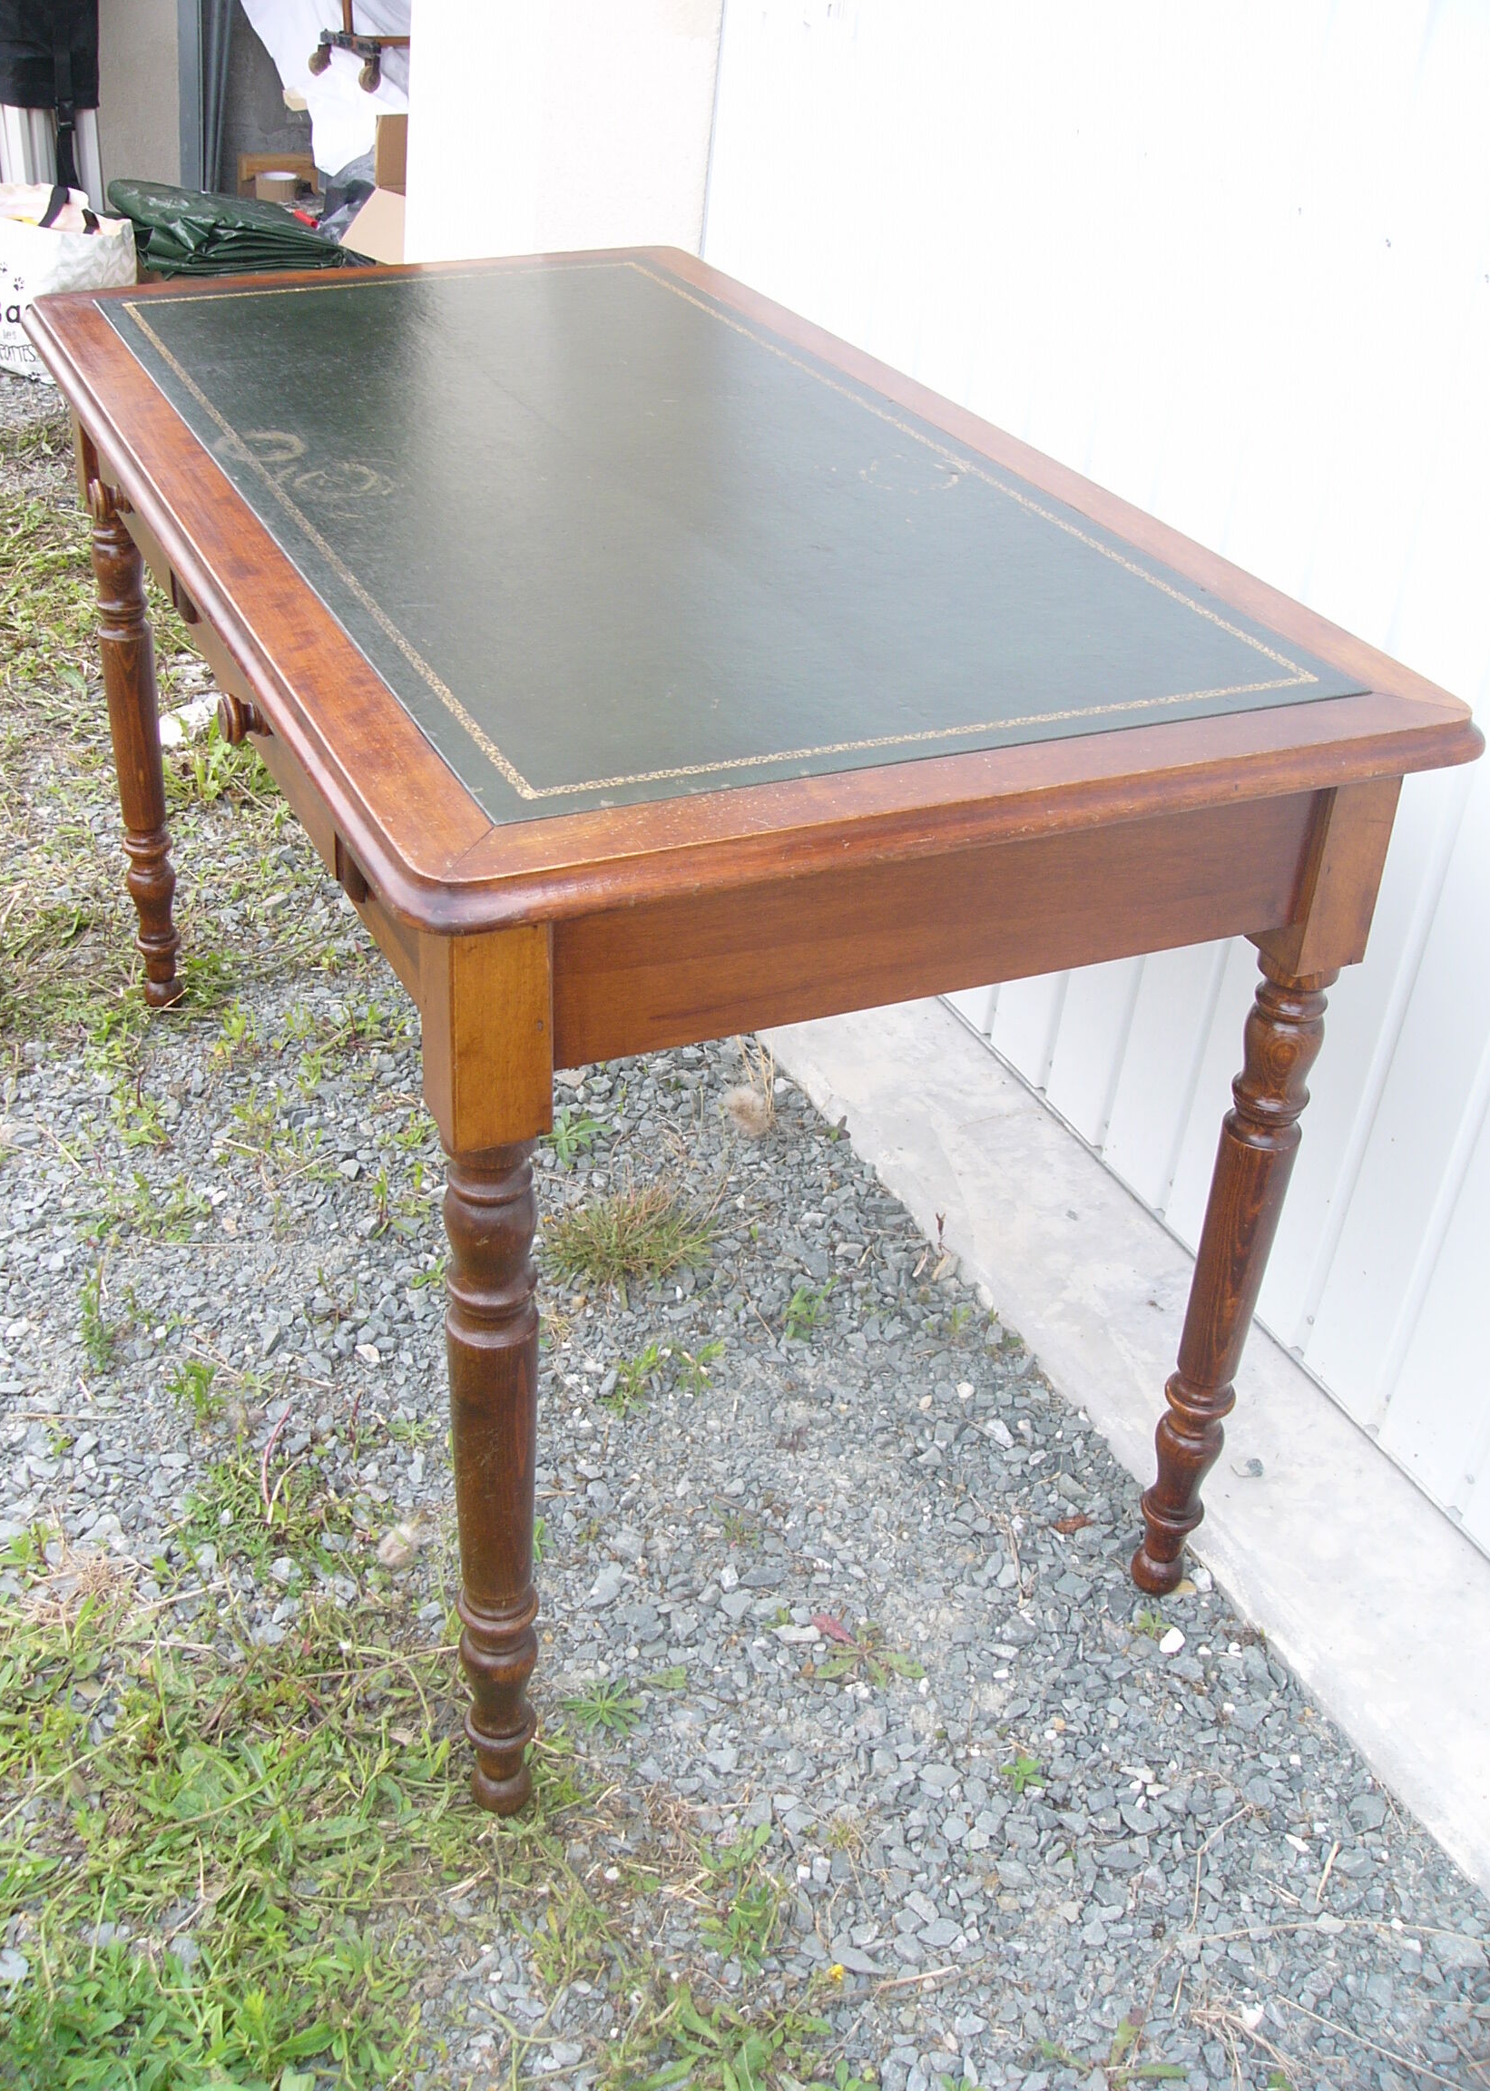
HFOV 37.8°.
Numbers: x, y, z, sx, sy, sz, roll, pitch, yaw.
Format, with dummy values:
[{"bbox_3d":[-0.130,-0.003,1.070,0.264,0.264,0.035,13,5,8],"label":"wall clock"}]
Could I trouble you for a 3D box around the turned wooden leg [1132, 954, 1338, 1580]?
[{"bbox_3d":[0.345,0.181,1.569,0.057,0.577,0.057,-10,34,-22],"label":"turned wooden leg"}]

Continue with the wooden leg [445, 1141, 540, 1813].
[{"bbox_3d":[-0.156,0.284,1.364,0.057,0.577,0.057,-11,34,-22],"label":"wooden leg"}]

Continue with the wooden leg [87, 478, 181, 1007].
[{"bbox_3d":[-0.625,-0.289,2.249,0.057,0.577,0.057,-11,35,-22],"label":"wooden leg"}]

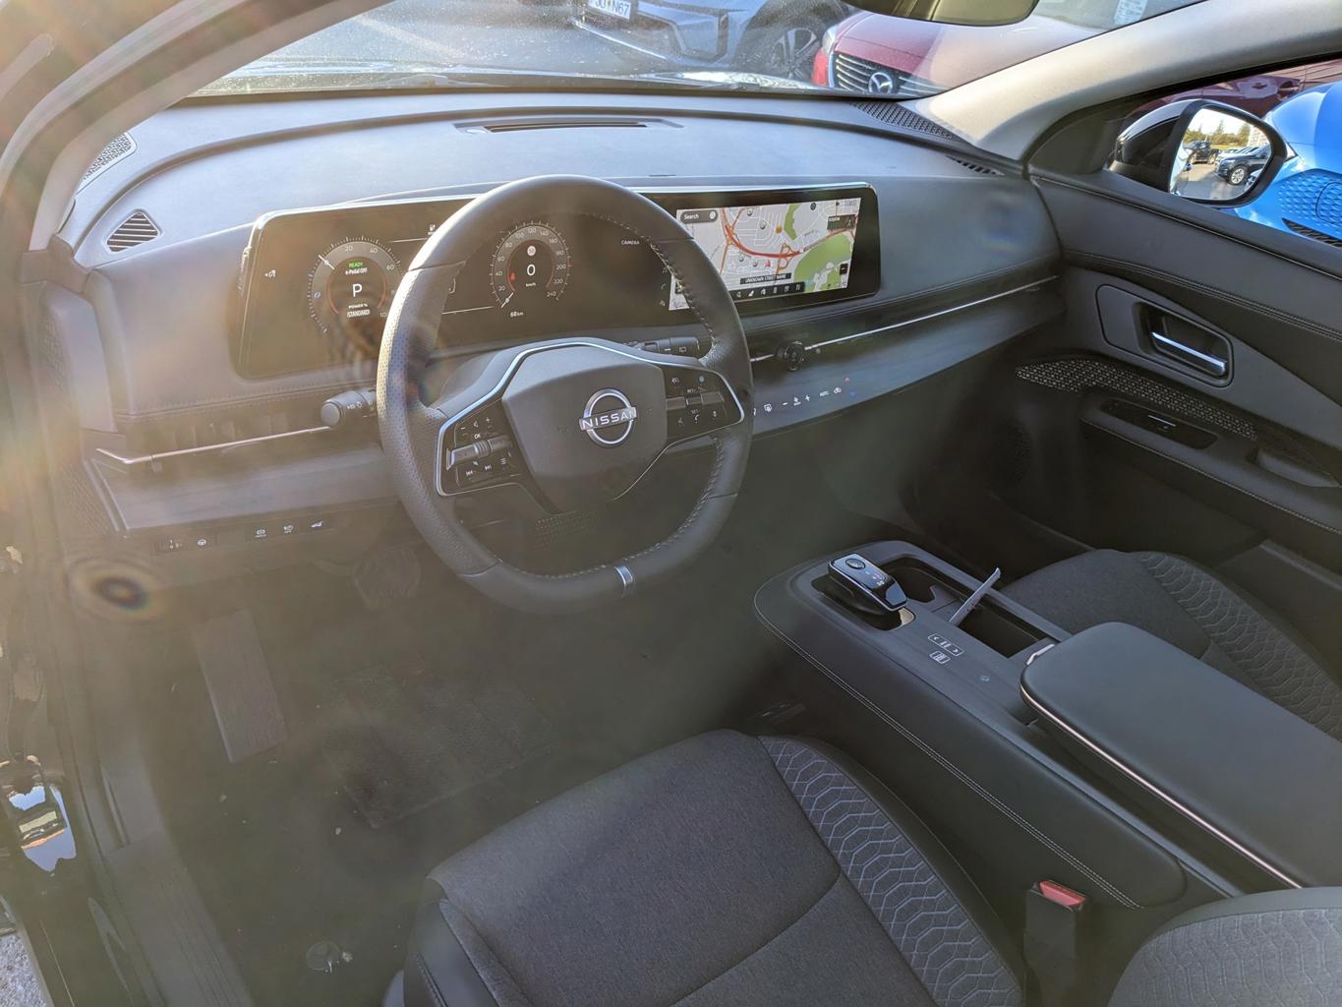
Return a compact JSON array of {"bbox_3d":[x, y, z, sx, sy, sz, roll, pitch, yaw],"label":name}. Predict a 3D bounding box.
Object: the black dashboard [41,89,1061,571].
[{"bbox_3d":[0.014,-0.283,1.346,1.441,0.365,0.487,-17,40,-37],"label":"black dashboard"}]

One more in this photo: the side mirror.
[{"bbox_3d":[0.870,-0.587,1.726,0.238,0.162,0.162,-7,34,-25],"label":"side mirror"}]

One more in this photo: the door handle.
[{"bbox_3d":[0.779,-0.230,1.575,0.030,0.030,0.116,-17,40,-37],"label":"door handle"}]

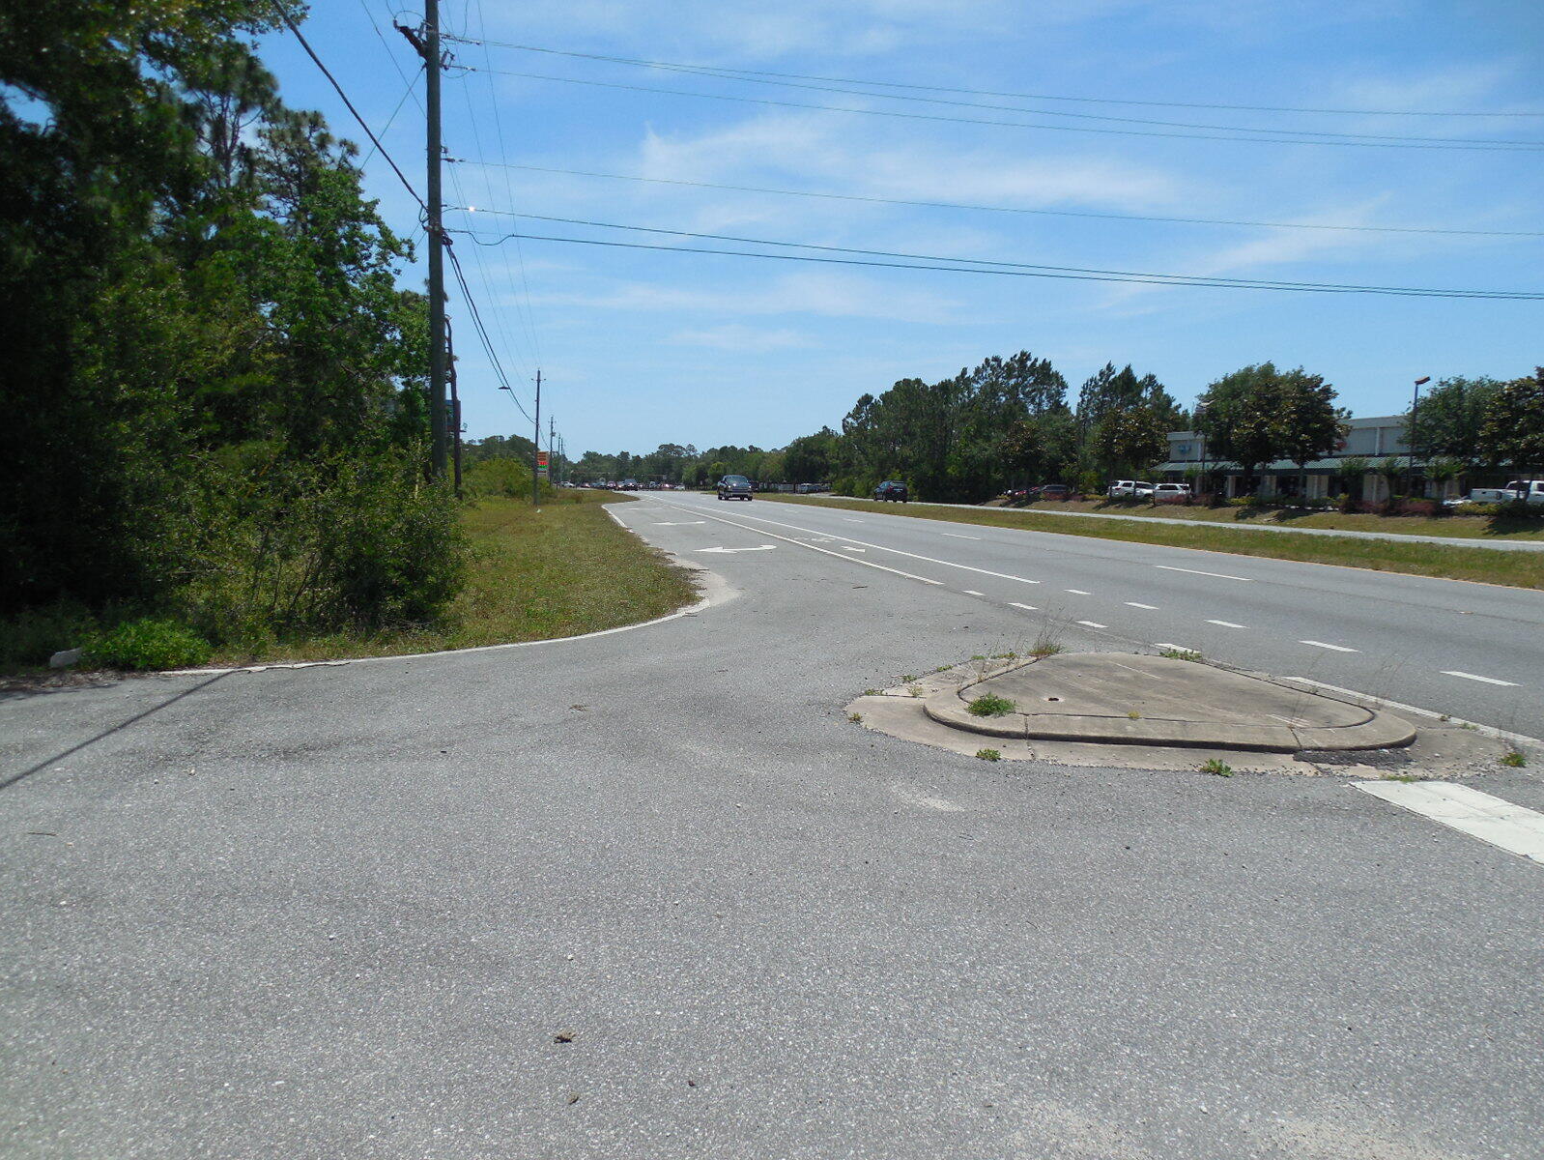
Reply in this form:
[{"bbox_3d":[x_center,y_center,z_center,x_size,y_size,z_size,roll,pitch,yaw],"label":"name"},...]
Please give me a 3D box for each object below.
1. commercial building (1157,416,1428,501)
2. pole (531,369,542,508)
[{"bbox_3d":[56.248,-11.142,107.852,20.000,7.200,44.000,0,5,-11],"label":"commercial building"},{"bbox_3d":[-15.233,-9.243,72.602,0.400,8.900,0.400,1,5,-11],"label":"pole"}]

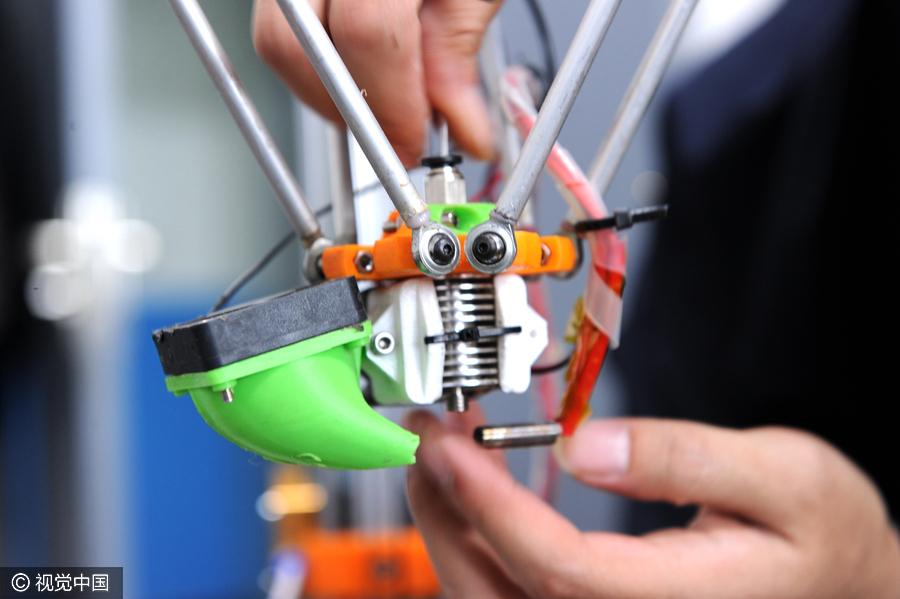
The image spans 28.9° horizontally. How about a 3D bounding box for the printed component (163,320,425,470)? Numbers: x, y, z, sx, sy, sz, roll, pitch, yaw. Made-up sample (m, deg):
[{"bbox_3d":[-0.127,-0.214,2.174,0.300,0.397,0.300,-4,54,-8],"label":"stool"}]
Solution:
[{"bbox_3d":[-0.035,0.026,0.418,0.056,0.037,0.041,-9,0,-24],"label":"printed component"}]

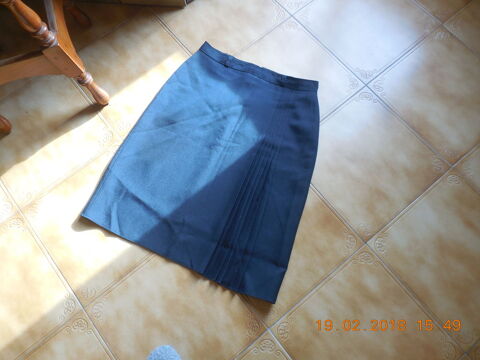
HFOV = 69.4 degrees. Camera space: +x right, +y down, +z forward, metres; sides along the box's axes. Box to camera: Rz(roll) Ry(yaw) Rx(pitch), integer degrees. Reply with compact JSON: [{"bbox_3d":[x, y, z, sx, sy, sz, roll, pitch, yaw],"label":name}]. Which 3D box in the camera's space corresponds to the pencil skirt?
[{"bbox_3d":[-0.052,-0.079,0.965,0.549,0.035,0.640,20,75,7],"label":"pencil skirt"}]

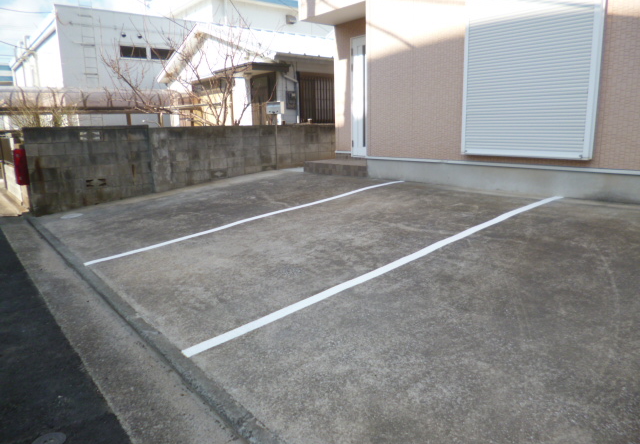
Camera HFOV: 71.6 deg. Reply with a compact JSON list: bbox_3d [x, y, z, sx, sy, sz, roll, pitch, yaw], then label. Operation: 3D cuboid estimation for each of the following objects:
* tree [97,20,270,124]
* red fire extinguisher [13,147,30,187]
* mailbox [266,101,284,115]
[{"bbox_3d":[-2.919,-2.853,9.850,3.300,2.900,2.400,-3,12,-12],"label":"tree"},{"bbox_3d":[-4.570,-0.835,6.800,0.150,0.540,0.250,-10,14,-37],"label":"red fire extinguisher"},{"bbox_3d":[-0.946,-2.430,9.450,0.370,0.265,0.140,7,14,33],"label":"mailbox"}]

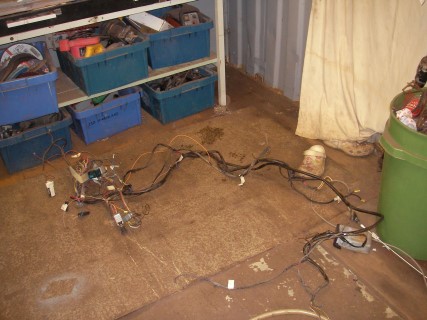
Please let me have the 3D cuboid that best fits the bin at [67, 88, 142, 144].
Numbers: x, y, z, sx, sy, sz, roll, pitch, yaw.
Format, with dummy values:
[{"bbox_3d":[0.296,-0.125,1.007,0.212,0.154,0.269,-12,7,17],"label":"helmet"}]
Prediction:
[{"bbox_3d":[-0.761,-0.365,3.056,0.428,0.244,0.540,-22,37,-28],"label":"bin"}]

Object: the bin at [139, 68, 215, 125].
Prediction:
[{"bbox_3d":[-0.306,-0.500,3.234,0.439,0.244,0.540,-22,37,-28],"label":"bin"}]

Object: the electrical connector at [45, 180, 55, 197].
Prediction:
[{"bbox_3d":[-0.854,0.151,2.450,0.036,0.030,0.095,-15,35,-19],"label":"electrical connector"}]

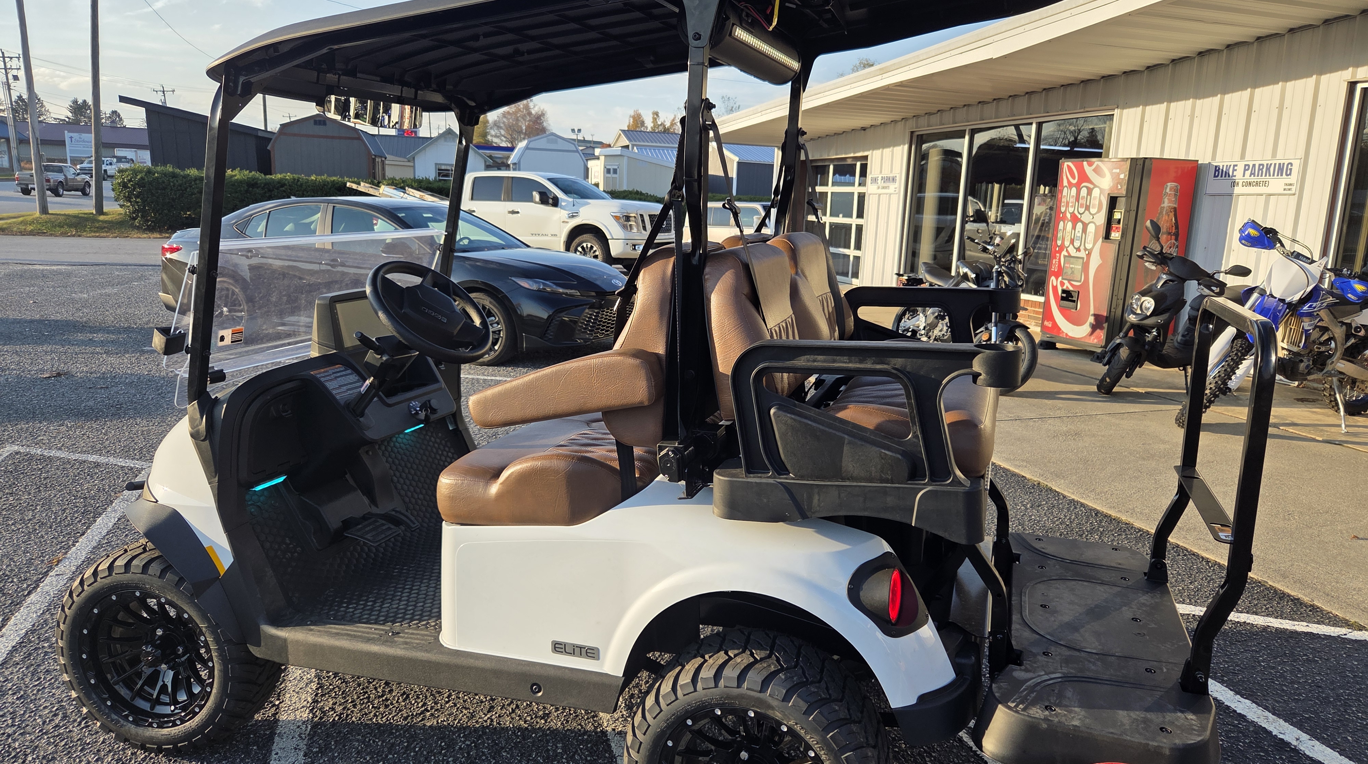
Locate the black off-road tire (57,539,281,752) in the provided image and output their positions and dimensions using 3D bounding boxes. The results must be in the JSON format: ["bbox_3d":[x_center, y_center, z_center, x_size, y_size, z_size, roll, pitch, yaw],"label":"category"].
[{"bbox_3d":[-1.441,0.738,2.557,0.550,0.550,0.215,4,11,8],"label":"black off-road tire"}]

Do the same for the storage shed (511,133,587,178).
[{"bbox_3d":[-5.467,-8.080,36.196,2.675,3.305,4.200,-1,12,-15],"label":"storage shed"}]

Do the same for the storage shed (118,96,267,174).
[{"bbox_3d":[-15.601,-7.375,30.412,4.367,3.541,4.600,-1,12,-15],"label":"storage shed"}]

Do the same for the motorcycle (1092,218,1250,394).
[{"bbox_3d":[3.804,-0.541,6.886,1.800,1.220,0.760,-4,13,-26],"label":"motorcycle"}]

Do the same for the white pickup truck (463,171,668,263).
[{"bbox_3d":[-2.997,-3.176,17.771,6.150,1.980,2.100,9,13,29],"label":"white pickup truck"}]

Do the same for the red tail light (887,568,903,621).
[{"bbox_3d":[0.439,0.444,1.881,0.040,0.118,0.070,6,12,19],"label":"red tail light"}]

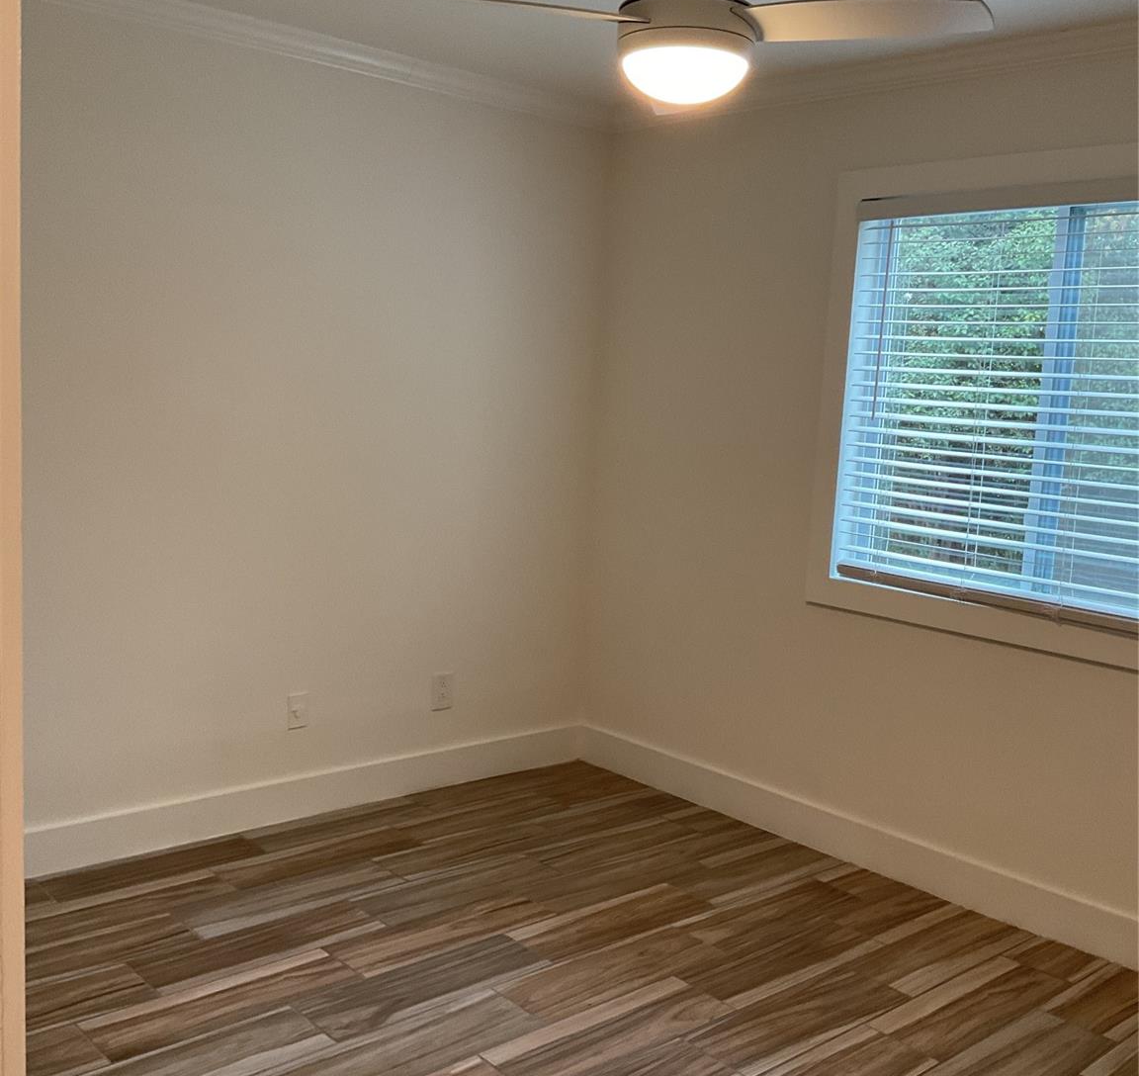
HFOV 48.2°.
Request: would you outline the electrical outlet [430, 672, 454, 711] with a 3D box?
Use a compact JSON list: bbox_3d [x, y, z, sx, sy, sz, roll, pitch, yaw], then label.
[{"bbox_3d":[-0.425,0.518,4.286,0.080,0.123,0.009,-4,10,-42],"label":"electrical outlet"}]

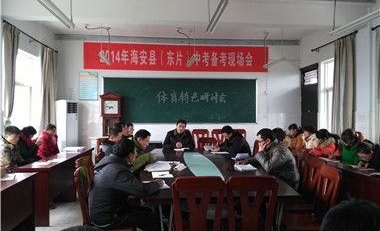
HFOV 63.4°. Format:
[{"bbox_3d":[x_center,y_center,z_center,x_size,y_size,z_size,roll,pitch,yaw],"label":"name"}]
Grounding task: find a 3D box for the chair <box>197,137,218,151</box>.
[{"bbox_3d":[0.355,0.940,6.050,0.420,0.980,0.480,0,0,-5],"label":"chair"}]

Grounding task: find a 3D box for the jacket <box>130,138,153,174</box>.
[{"bbox_3d":[-0.730,0.600,4.100,0.520,0.650,0.520,0,0,-3],"label":"jacket"}]

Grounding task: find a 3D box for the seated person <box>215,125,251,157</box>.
[{"bbox_3d":[0.790,0.803,5.600,0.750,1.260,0.550,0,0,-21],"label":"seated person"}]

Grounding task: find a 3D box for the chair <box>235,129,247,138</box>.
[{"bbox_3d":[1.270,0.860,7.750,0.430,0.960,0.480,0,0,-5],"label":"chair"}]

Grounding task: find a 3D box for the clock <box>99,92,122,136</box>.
[{"bbox_3d":[-2.000,0.430,7.750,0.580,1.950,0.320,0,0,-5],"label":"clock"}]

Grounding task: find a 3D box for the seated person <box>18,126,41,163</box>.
[{"bbox_3d":[-2.450,0.800,4.780,0.720,1.250,0.520,0,0,0],"label":"seated person"}]

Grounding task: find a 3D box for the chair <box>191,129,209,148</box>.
[{"bbox_3d":[0.260,0.870,7.470,0.440,1.000,0.500,0,0,-5],"label":"chair"}]

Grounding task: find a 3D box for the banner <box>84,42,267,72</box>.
[{"bbox_3d":[-0.300,-1.520,8.140,4.880,0.690,0.030,0,0,-5],"label":"banner"}]

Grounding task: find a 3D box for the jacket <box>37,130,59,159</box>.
[{"bbox_3d":[-2.460,0.570,5.220,0.480,0.660,0.520,0,0,6],"label":"jacket"}]

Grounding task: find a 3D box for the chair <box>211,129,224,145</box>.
[{"bbox_3d":[0.740,0.870,7.500,0.440,1.000,0.500,0,0,-5],"label":"chair"}]

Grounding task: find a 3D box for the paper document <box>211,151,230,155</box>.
[{"bbox_3d":[0.550,0.668,5.480,0.340,0.015,0.250,0,0,-5],"label":"paper document"}]

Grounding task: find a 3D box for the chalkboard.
[{"bbox_3d":[-0.213,-0.380,8.050,4.000,1.200,0.050,0,0,-5],"label":"chalkboard"}]

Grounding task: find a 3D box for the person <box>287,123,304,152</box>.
[{"bbox_3d":[2.160,0.825,6.450,0.700,1.250,0.500,0,0,-16],"label":"person"}]

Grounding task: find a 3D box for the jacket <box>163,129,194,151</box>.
[{"bbox_3d":[-0.230,0.590,6.080,0.600,0.640,0.420,0,0,-5],"label":"jacket"}]

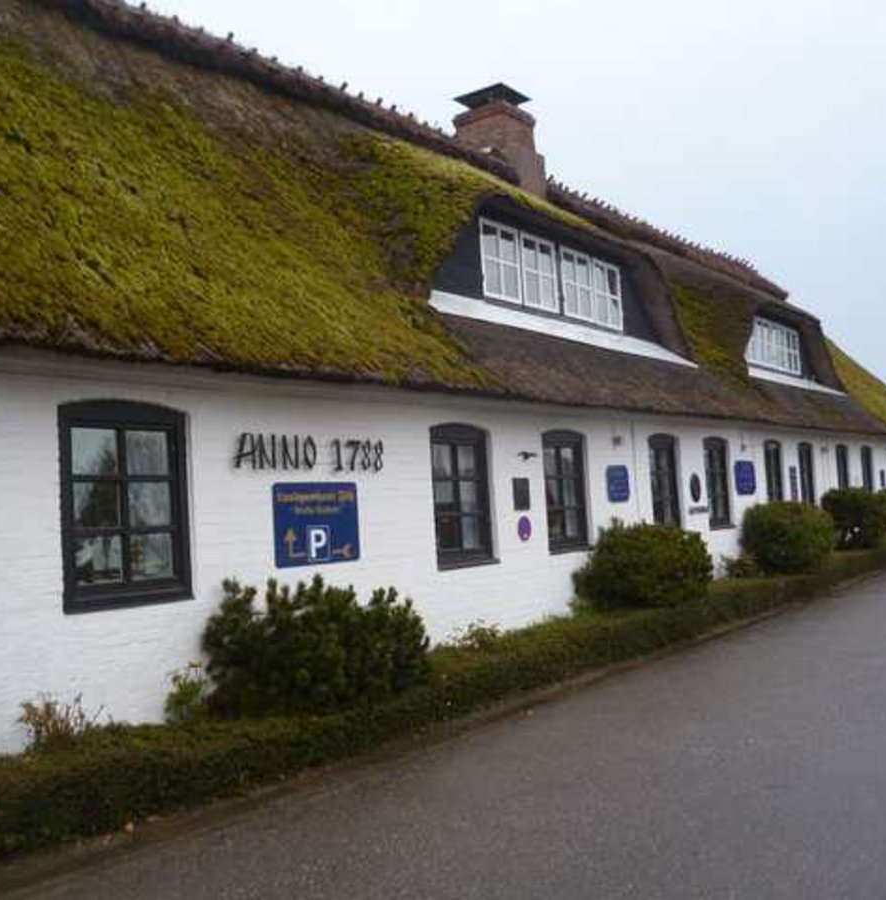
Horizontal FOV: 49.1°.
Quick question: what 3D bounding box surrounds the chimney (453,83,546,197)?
[{"bbox_3d":[1.060,-5.548,17.975,0.957,1.868,1.385,-6,-5,38],"label":"chimney"}]

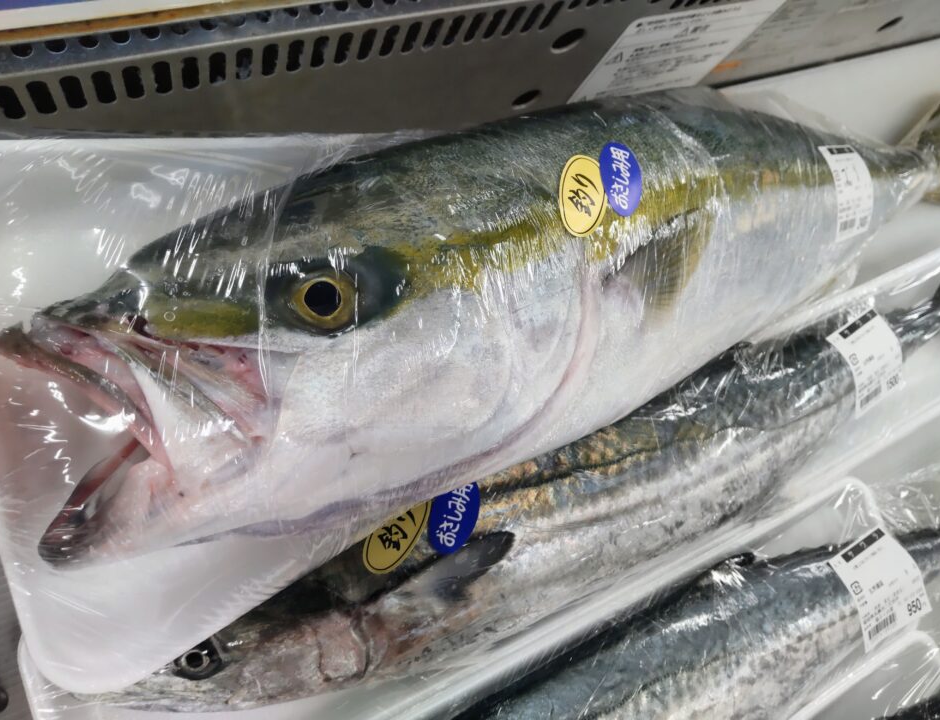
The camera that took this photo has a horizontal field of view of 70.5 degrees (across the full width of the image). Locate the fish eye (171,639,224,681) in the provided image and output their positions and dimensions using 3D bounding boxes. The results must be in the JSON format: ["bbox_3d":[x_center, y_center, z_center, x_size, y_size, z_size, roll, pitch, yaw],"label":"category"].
[{"bbox_3d":[-0.115,0.125,0.280,0.018,0.008,0.015,-21,89,-9],"label":"fish eye"}]

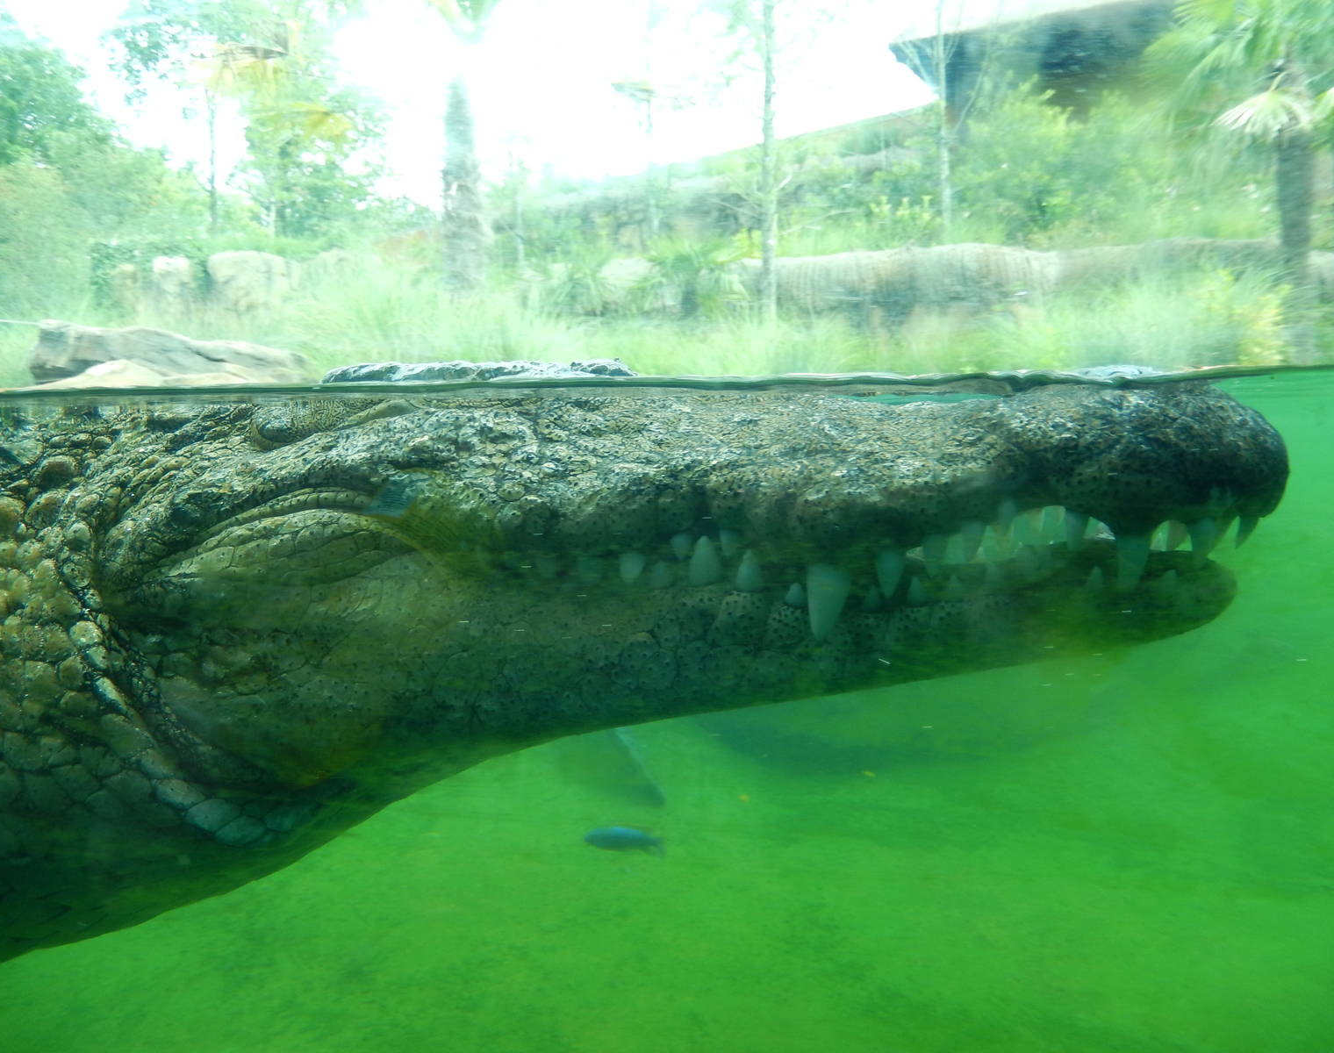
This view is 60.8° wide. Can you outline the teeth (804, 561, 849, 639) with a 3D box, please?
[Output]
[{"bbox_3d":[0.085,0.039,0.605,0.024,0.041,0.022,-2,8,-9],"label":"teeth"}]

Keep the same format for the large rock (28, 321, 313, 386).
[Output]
[{"bbox_3d":[-3.409,-1.187,7.800,1.950,0.460,0.950,-2,8,-6],"label":"large rock"}]

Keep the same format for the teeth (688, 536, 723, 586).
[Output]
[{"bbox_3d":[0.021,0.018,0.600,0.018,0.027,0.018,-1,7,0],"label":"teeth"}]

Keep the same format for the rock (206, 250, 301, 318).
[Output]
[{"bbox_3d":[-4.545,-2.662,12.500,1.030,0.740,0.750,-2,8,-11],"label":"rock"}]

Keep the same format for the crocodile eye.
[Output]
[{"bbox_3d":[-0.172,-0.053,0.585,0.084,0.028,0.032,-2,8,-11],"label":"crocodile eye"}]

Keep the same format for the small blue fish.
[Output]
[{"bbox_3d":[-0.051,0.374,1.350,0.094,0.036,0.018,-1,7,-3],"label":"small blue fish"}]

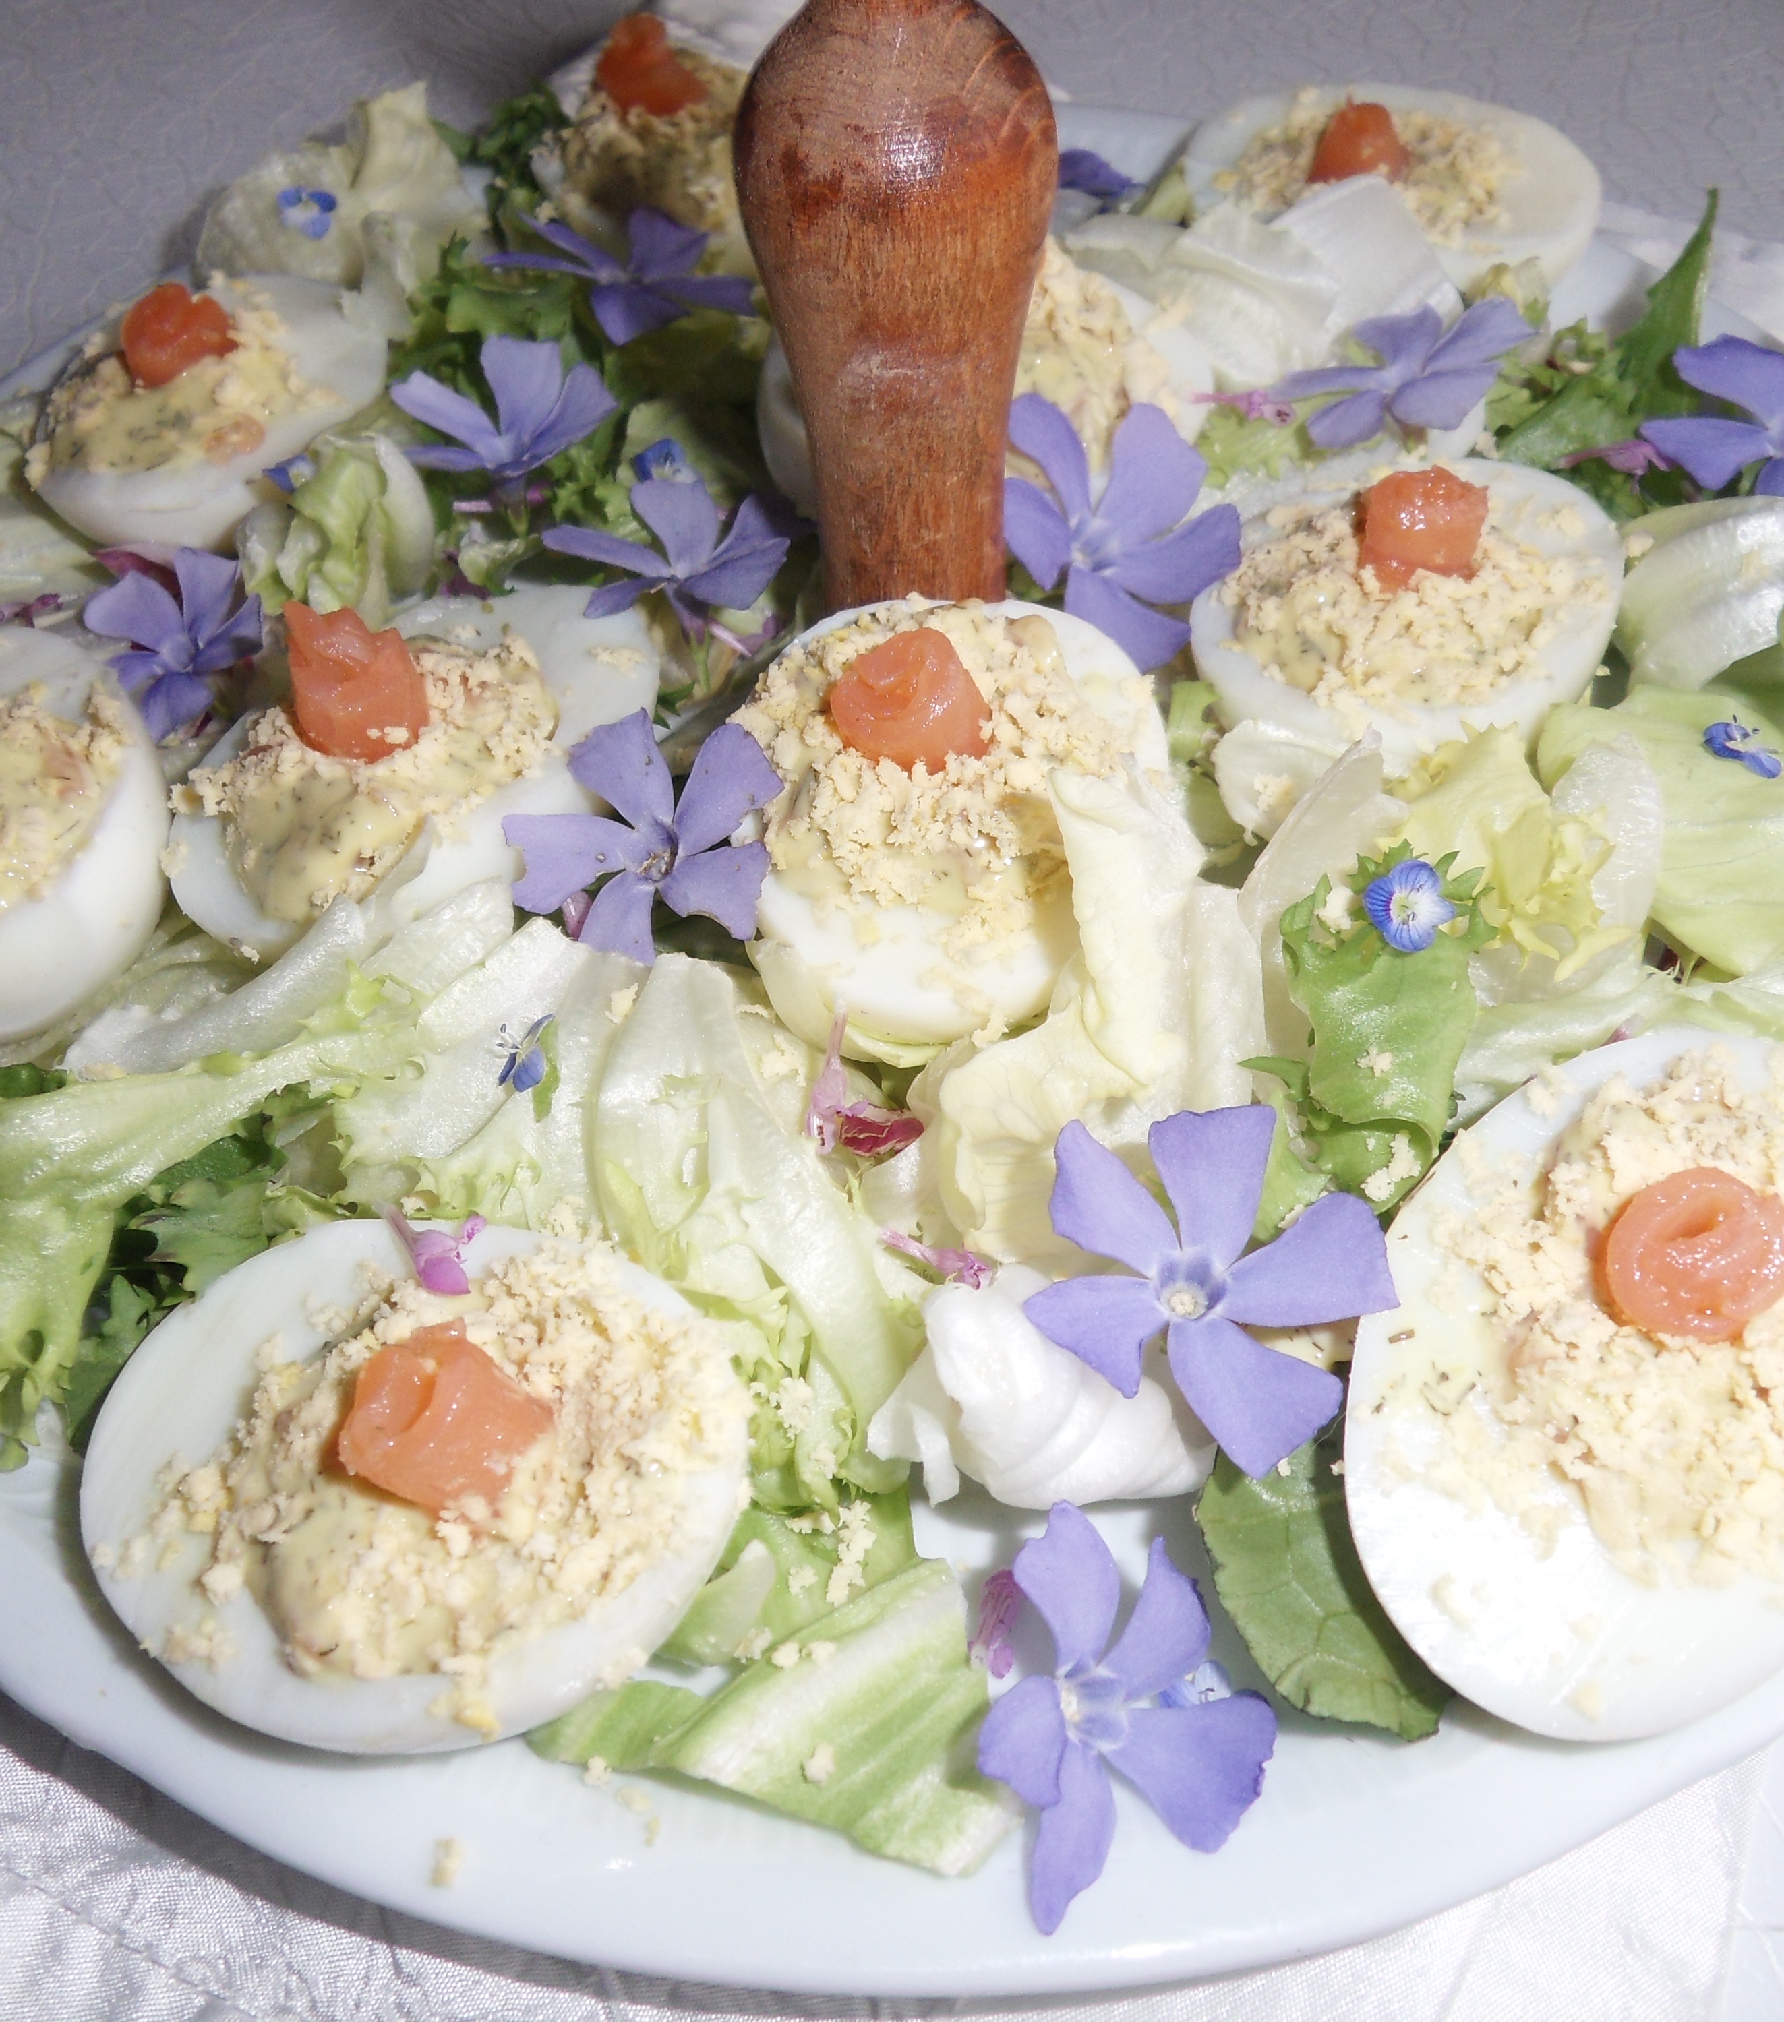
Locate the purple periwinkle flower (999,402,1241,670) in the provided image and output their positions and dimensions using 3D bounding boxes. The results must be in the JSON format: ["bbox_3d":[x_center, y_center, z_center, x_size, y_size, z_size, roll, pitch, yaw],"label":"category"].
[{"bbox_3d":[0.027,-0.056,0.221,0.031,0.010,0.032,-10,82,-7],"label":"purple periwinkle flower"}]

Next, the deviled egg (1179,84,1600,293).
[{"bbox_3d":[0.068,-0.110,0.259,0.056,0.028,0.044,7,57,5],"label":"deviled egg"}]

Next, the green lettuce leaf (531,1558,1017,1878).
[{"bbox_3d":[-0.009,0.055,0.146,0.037,0.009,0.025,0,52,1],"label":"green lettuce leaf"}]

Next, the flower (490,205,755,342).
[{"bbox_3d":[-0.034,-0.090,0.234,0.034,0.010,0.032,0,52,0],"label":"flower"}]

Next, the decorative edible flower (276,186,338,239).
[{"bbox_3d":[-0.078,-0.106,0.248,0.008,0.003,0.008,-15,92,-11],"label":"decorative edible flower"}]

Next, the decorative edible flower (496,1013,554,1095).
[{"bbox_3d":[-0.033,0.004,0.168,0.009,0.005,0.006,-56,26,0],"label":"decorative edible flower"}]

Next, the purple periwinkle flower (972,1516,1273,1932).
[{"bbox_3d":[0.017,0.052,0.139,0.025,0.011,0.031,8,66,-24],"label":"purple periwinkle flower"}]

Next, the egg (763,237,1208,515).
[{"bbox_3d":[0.012,-0.078,0.235,0.055,0.028,0.043,-5,52,-4],"label":"egg"}]

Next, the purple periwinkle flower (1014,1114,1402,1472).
[{"bbox_3d":[0.024,0.021,0.144,0.030,0.010,0.029,-1,68,4],"label":"purple periwinkle flower"}]

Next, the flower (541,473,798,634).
[{"bbox_3d":[-0.026,-0.053,0.218,0.030,0.014,0.027,-11,51,14],"label":"flower"}]

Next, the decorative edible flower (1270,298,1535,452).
[{"bbox_3d":[0.062,-0.077,0.226,0.030,0.011,0.027,-5,52,6],"label":"decorative edible flower"}]

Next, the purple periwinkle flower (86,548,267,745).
[{"bbox_3d":[-0.079,-0.040,0.205,0.020,0.011,0.024,-2,60,2],"label":"purple periwinkle flower"}]

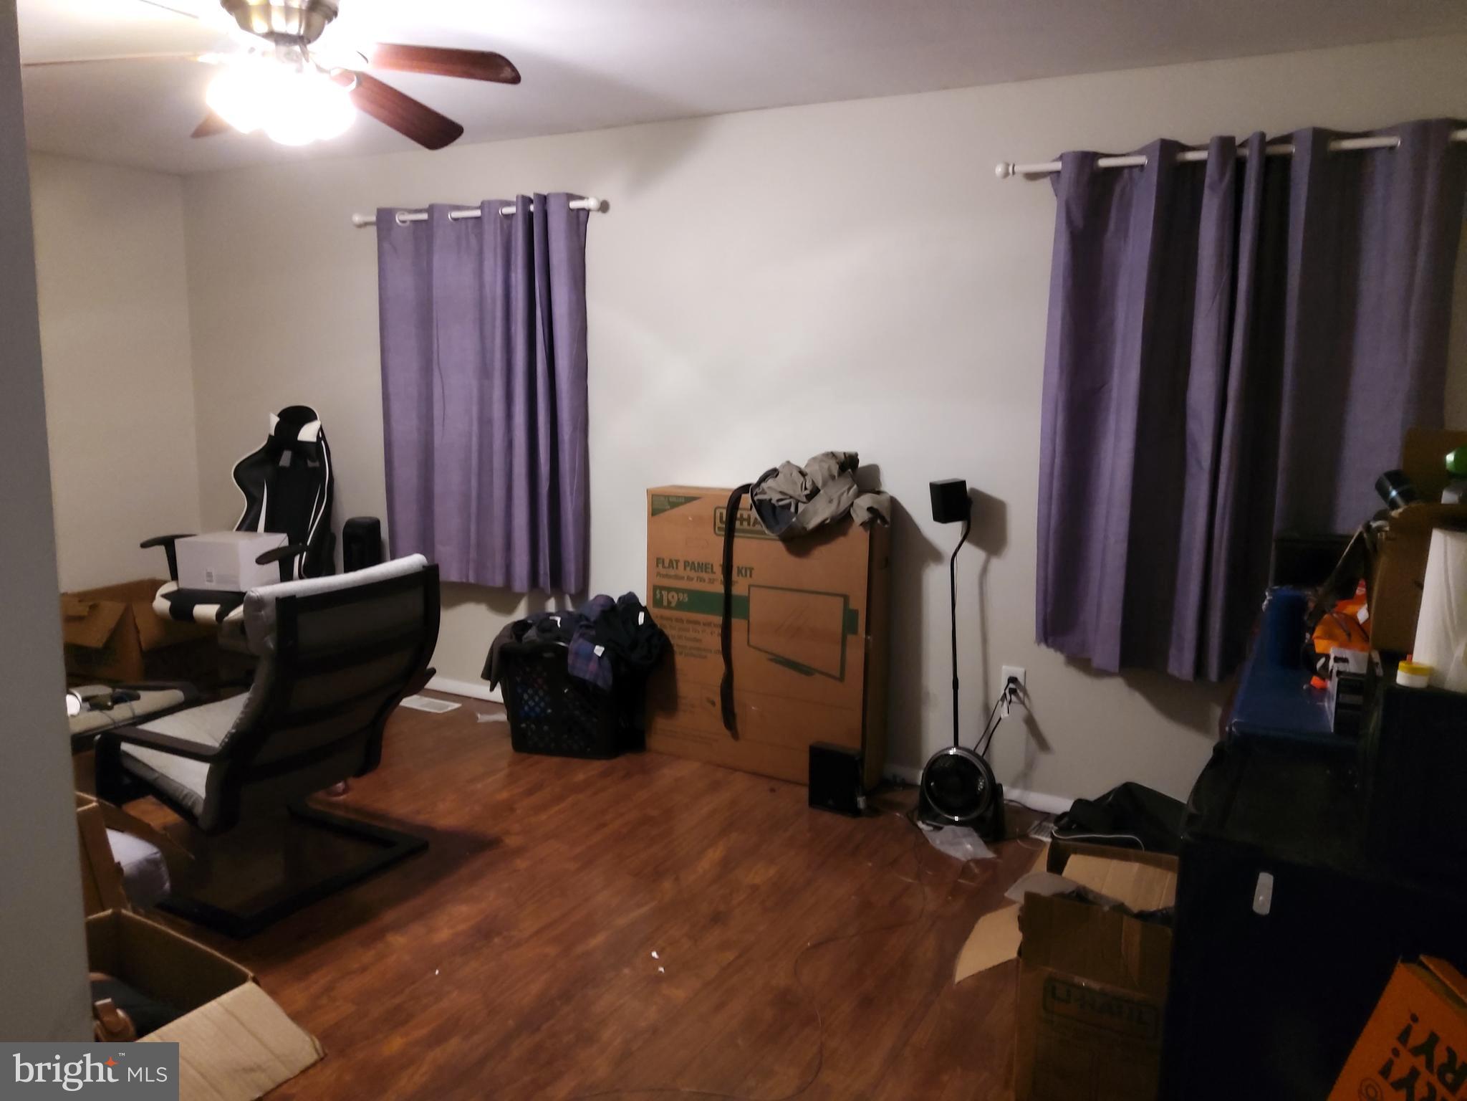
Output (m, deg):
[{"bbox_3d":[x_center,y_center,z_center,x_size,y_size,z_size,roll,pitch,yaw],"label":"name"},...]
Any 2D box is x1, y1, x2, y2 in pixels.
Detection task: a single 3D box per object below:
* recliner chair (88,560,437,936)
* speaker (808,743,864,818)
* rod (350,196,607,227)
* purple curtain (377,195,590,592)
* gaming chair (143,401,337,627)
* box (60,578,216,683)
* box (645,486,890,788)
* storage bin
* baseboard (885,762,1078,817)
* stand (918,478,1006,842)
[{"bbox_3d":[-1.294,0.480,3.182,0.760,0.920,0.690,5,9,26],"label":"recliner chair"},{"bbox_3d":[0.354,0.783,3.783,0.176,0.214,0.080,6,10,28],"label":"speaker"},{"bbox_3d":[-1.108,-1.411,4.608,1.355,0.045,0.070,6,10,28],"label":"rod"},{"bbox_3d":[-1.077,-0.646,4.695,1.108,1.611,0.110,6,10,28],"label":"purple curtain"},{"bbox_3d":[-2.157,0.022,4.819,0.670,1.310,0.670,3,9,10],"label":"gaming chair"},{"bbox_3d":[-2.841,0.391,5.334,0.460,0.400,0.480,6,10,28],"label":"box"},{"bbox_3d":[0.112,0.310,4.158,0.937,1.030,0.165,6,10,30],"label":"box"},{"bbox_3d":[-0.631,0.590,4.396,0.500,0.375,0.360,2,8,6],"label":"storage bin"},{"bbox_3d":[0.861,0.845,3.929,0.687,0.070,0.016,6,10,28],"label":"baseboard"},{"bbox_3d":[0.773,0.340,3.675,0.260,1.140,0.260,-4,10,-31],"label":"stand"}]

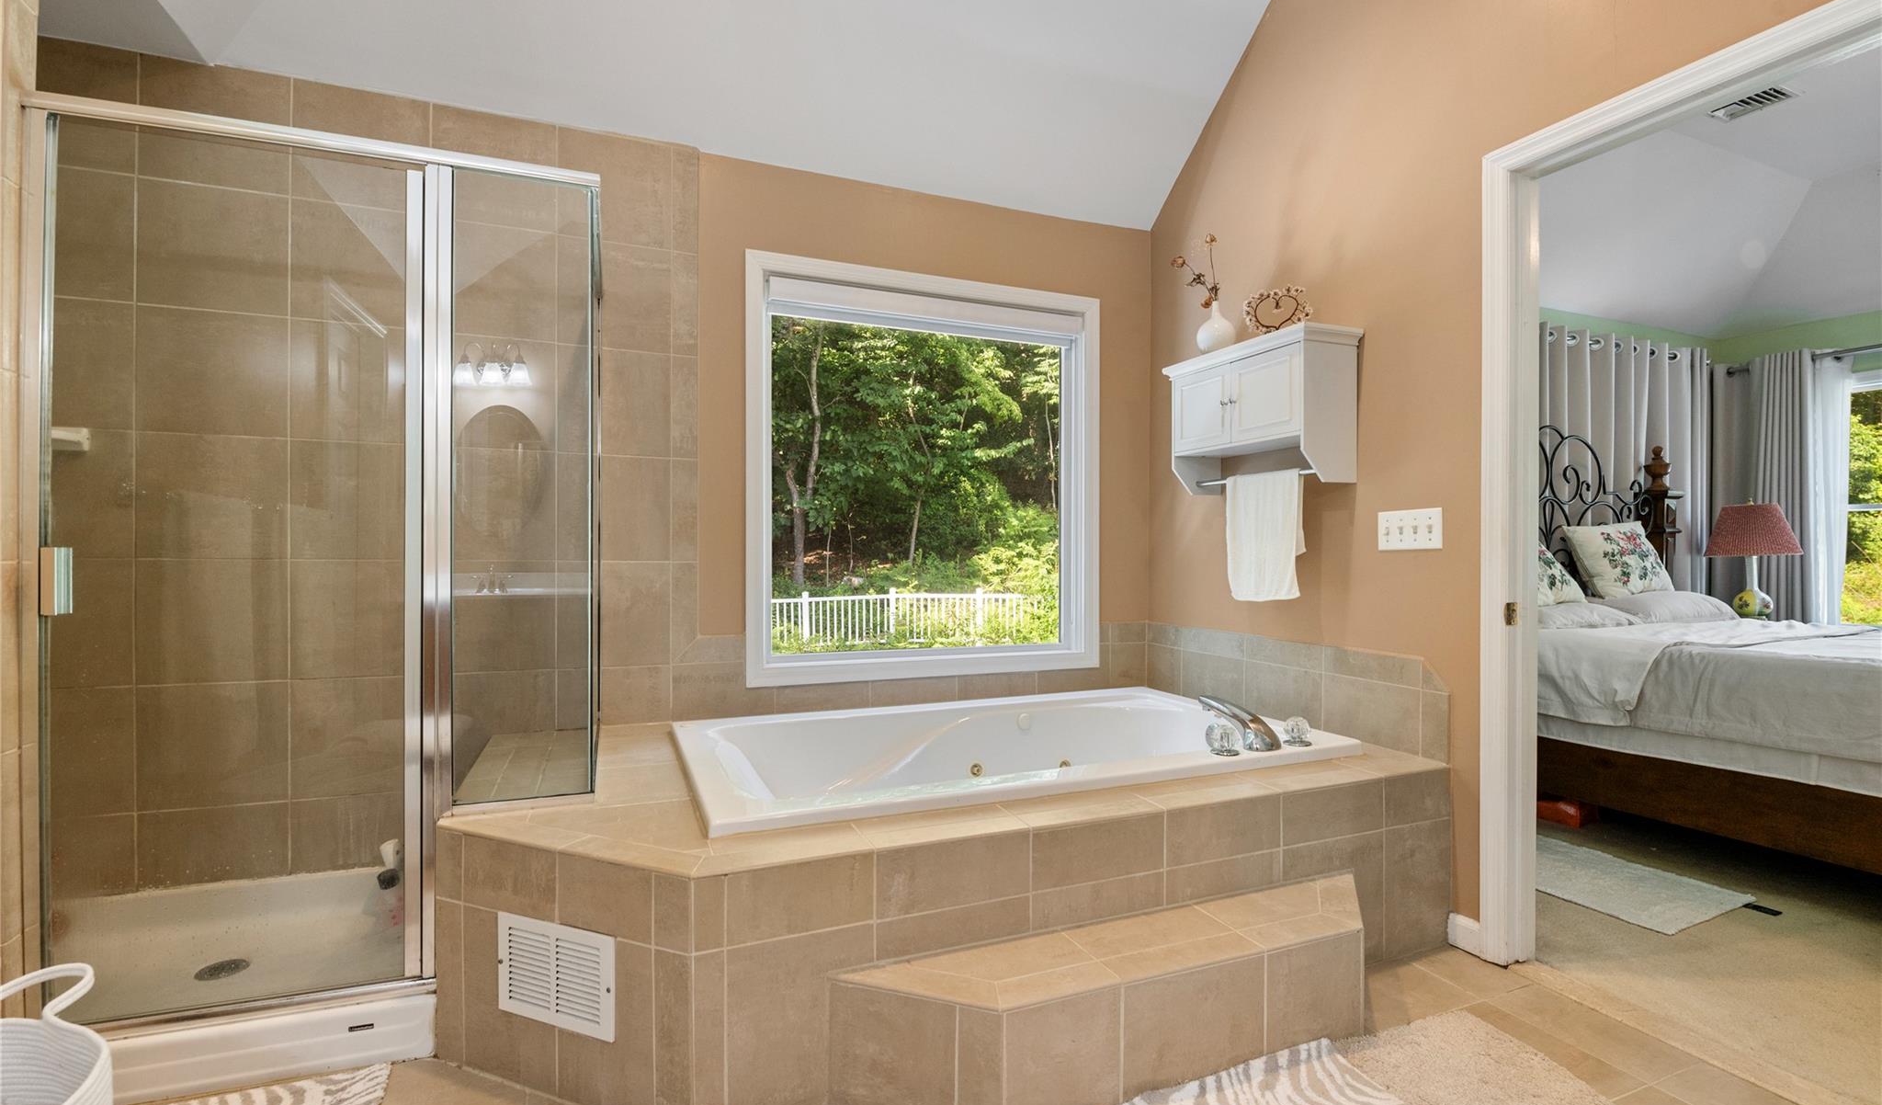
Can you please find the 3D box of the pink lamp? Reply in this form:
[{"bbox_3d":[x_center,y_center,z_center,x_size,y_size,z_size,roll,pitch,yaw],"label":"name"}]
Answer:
[{"bbox_3d":[4.689,0.044,4.523,0.395,0.690,0.395,0,0,-22],"label":"pink lamp"}]

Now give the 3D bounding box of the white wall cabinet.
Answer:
[{"bbox_3d":[1.050,-0.442,2.634,0.233,0.459,0.642,0,0,-22],"label":"white wall cabinet"}]

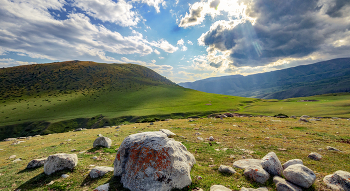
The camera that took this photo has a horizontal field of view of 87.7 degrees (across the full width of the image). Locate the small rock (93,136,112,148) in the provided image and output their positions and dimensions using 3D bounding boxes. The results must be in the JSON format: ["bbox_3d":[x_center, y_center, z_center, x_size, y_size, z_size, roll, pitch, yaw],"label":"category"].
[{"bbox_3d":[-2.170,1.410,5.500,0.480,0.330,0.420,0,2,-6],"label":"small rock"}]

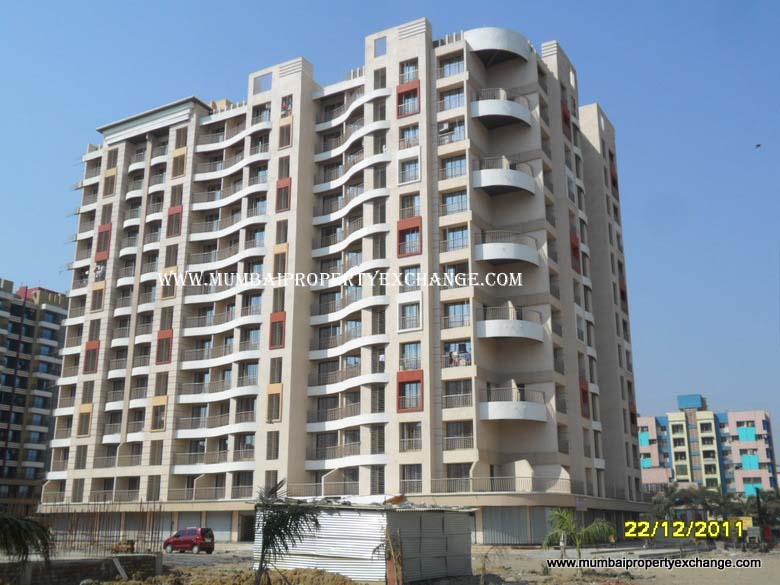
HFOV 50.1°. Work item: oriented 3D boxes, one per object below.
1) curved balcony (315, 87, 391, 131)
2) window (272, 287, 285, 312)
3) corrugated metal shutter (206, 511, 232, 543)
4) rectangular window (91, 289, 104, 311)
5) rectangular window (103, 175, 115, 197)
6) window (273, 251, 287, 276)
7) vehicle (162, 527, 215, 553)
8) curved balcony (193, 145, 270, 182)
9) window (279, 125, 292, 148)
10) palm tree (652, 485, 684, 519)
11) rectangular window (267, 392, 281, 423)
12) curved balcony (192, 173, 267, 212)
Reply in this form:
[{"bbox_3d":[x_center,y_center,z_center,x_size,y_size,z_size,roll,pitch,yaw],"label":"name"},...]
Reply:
[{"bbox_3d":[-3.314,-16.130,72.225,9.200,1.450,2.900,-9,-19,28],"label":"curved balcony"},{"bbox_3d":[-9.081,0.575,68.426,1.130,1.980,0.150,-9,-19,29],"label":"window"},{"bbox_3d":[-13.716,18.810,66.835,2.637,2.390,0.144,-9,-18,29],"label":"corrugated metal shutter"},{"bbox_3d":[-27.683,0.762,79.078,1.450,2.049,0.150,-9,-18,28],"label":"rectangular window"},{"bbox_3d":[-27.982,-10.613,83.381,1.426,2.071,0.200,-9,-18,29],"label":"rectangular window"},{"bbox_3d":[-9.104,-2.293,69.272,1.140,2.020,0.150,-9,-19,29],"label":"window"},{"bbox_3d":[-13.063,16.147,54.131,3.500,1.600,1.480,-9,-19,29],"label":"vehicle"},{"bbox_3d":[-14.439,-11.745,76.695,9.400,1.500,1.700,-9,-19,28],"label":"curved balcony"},{"bbox_3d":[-8.940,-13.357,71.252,1.200,2.050,0.200,-9,-19,29],"label":"window"},{"bbox_3d":[30.357,24.293,90.681,3.600,6.227,3.600,-9,-19,28],"label":"palm tree"},{"bbox_3d":[-9.063,9.116,65.881,1.272,2.187,0.203,-9,-19,28],"label":"rectangular window"},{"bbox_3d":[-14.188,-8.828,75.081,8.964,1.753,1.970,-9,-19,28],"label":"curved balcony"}]

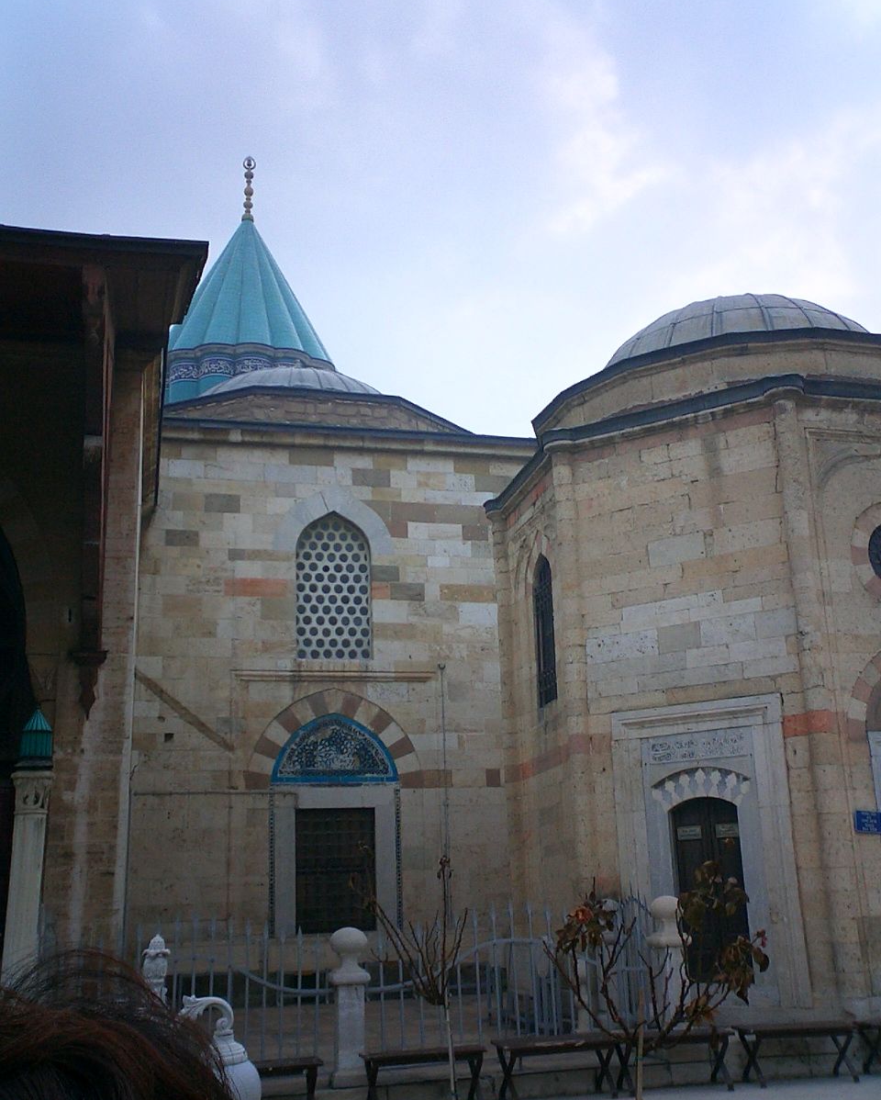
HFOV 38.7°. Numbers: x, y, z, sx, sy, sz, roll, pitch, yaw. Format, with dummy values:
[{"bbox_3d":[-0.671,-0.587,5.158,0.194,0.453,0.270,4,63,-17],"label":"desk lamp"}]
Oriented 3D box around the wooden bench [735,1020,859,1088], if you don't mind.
[{"bbox_3d":[3.341,4.714,11.739,1.060,0.475,0.420,1,-17,-11],"label":"wooden bench"}]

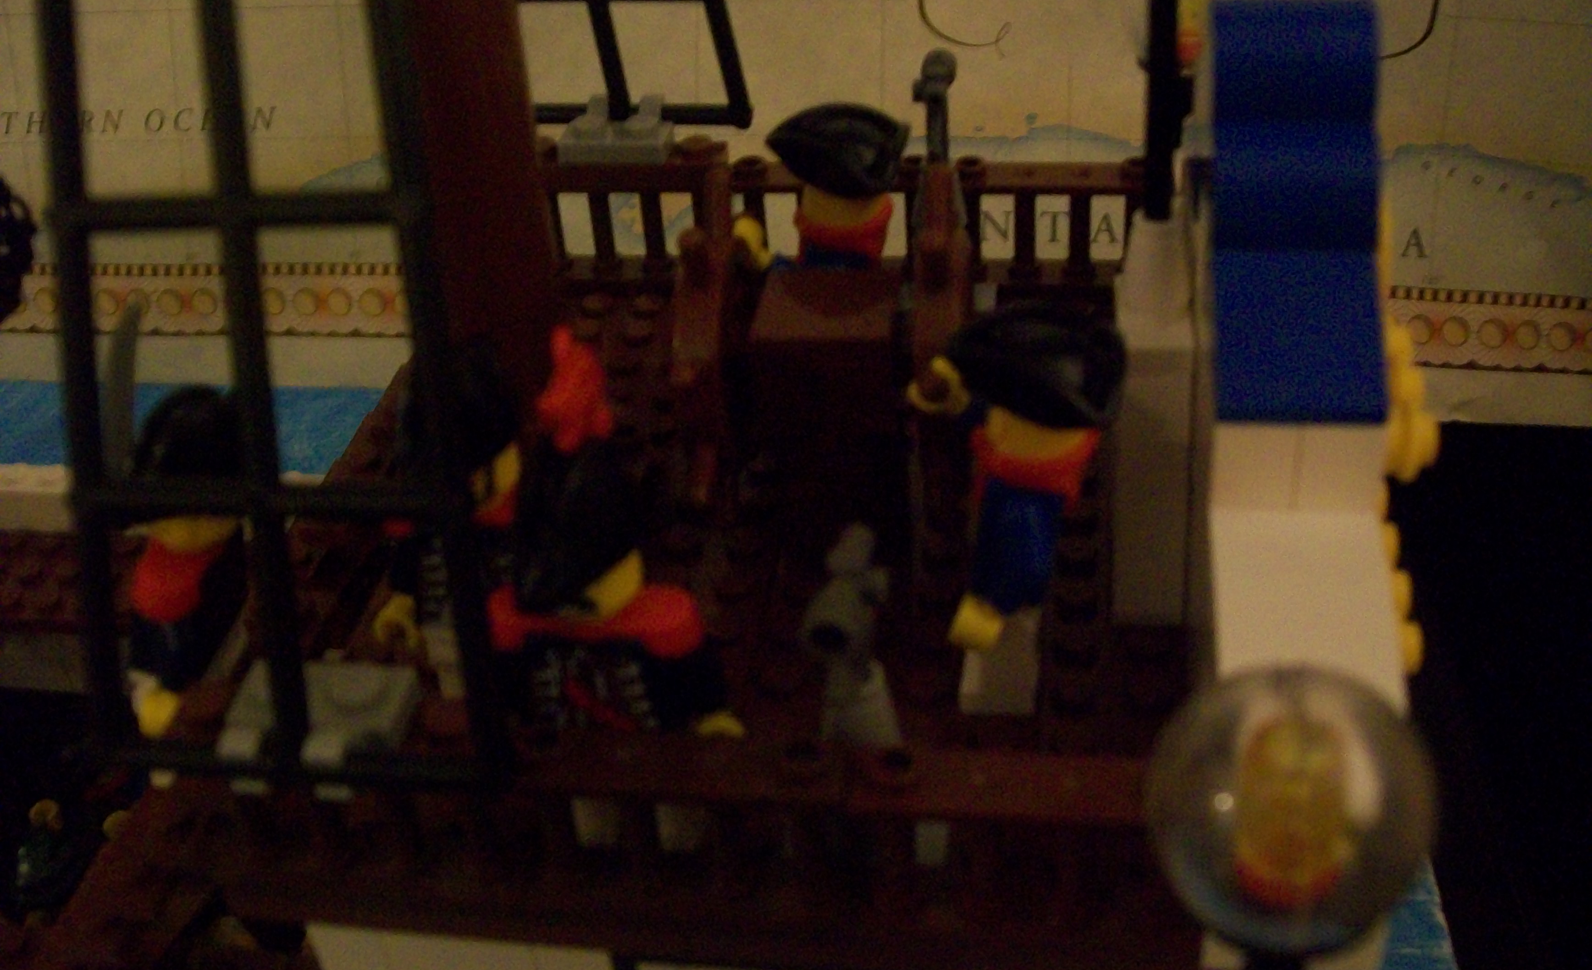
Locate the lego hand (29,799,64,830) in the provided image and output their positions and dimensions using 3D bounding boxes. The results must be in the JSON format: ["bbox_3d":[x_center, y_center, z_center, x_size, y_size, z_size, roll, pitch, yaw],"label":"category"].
[{"bbox_3d":[-0.110,0.048,0.243,0.005,0.005,0.005,12,40,22],"label":"lego hand"}]

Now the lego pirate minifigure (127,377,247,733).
[{"bbox_3d":[-0.062,0.011,0.172,0.017,0.049,0.023,23,39,13],"label":"lego pirate minifigure"}]

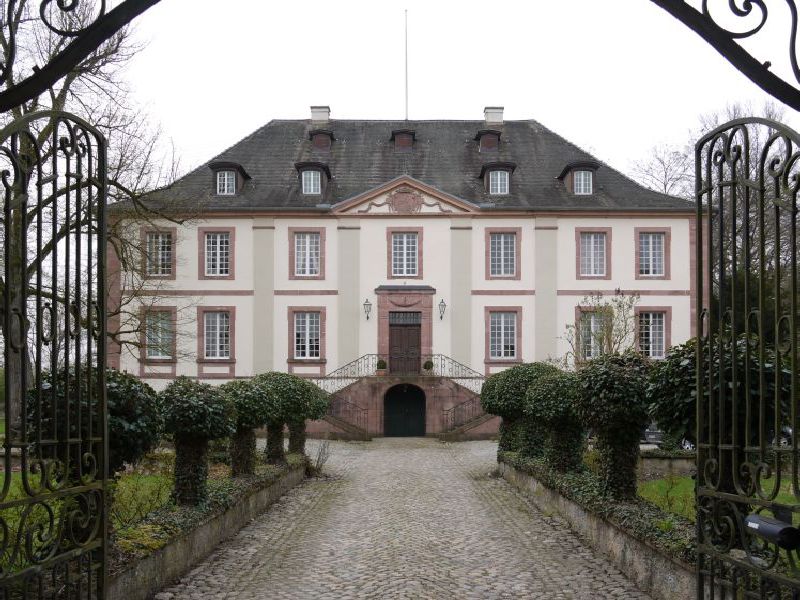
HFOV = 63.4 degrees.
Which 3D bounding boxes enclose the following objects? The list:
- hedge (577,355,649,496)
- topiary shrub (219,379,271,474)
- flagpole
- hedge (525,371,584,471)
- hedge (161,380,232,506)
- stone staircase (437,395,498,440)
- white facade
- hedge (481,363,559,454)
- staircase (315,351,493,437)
[{"bbox_3d":[2.854,1.678,8.650,1.000,1.960,1.000,0,-3,0],"label":"hedge"},{"bbox_3d":[-2.657,2.207,11.200,0.920,1.700,0.920,0,-3,0],"label":"topiary shrub"},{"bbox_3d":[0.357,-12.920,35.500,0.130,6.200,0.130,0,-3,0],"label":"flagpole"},{"bbox_3d":[2.848,2.197,11.700,1.120,1.840,1.100,0,-3,0],"label":"hedge"},{"bbox_3d":[-2.550,1.770,8.150,0.930,1.620,0.930,0,-3,0],"label":"hedge"},{"bbox_3d":[2.911,4.942,27.100,2.600,2.000,1.500,0,-3,0],"label":"stone staircase"},{"bbox_3d":[0.323,0.116,29.900,27.300,11.500,1.200,0,-3,0],"label":"white facade"},{"bbox_3d":[2.659,2.459,14.400,1.700,2.100,1.600,0,-3,0],"label":"hedge"},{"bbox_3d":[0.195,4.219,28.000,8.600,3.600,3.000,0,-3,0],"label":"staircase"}]

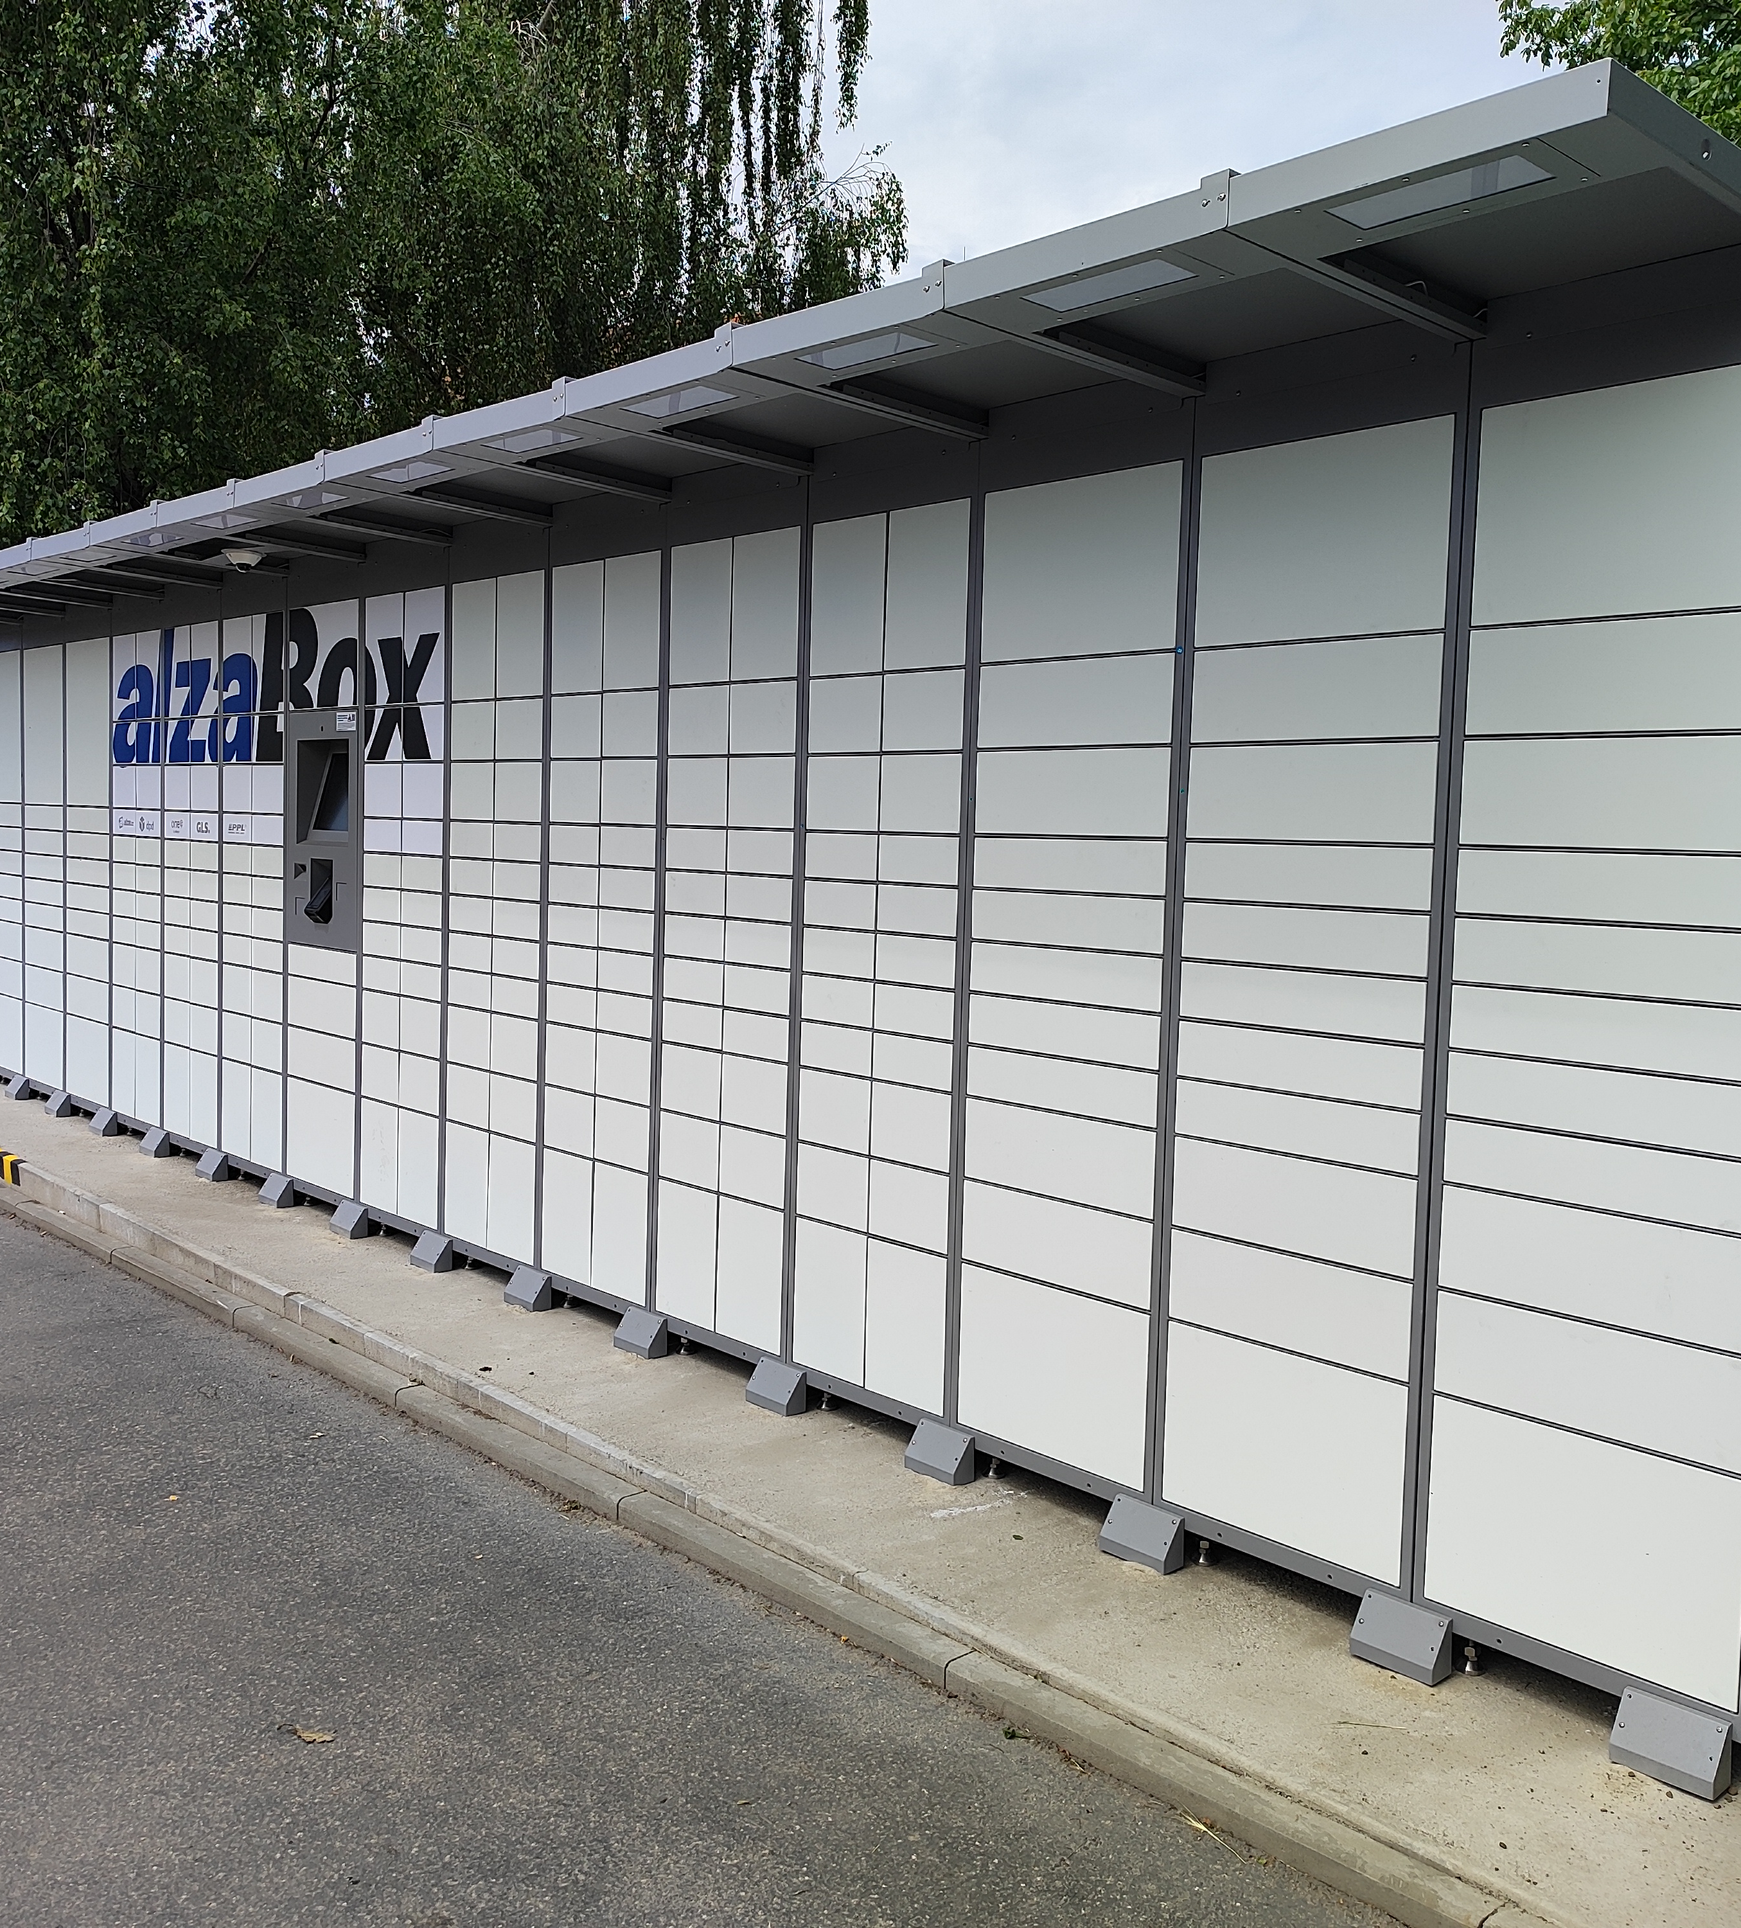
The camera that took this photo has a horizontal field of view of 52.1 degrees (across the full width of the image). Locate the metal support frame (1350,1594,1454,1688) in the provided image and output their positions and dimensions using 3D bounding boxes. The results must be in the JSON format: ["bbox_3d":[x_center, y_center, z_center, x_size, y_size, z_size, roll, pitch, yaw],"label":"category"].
[{"bbox_3d":[0.928,1.171,3.106,0.069,0.100,0.159,-2,6,-42],"label":"metal support frame"}]

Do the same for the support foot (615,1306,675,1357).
[{"bbox_3d":[-0.615,0.996,4.808,0.069,0.100,0.159,-2,6,-42],"label":"support foot"}]

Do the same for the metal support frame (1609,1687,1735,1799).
[{"bbox_3d":[1.245,1.206,2.764,0.069,0.100,0.159,-2,6,-42],"label":"metal support frame"}]

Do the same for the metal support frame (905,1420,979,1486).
[{"bbox_3d":[0.159,1.084,3.954,0.069,0.100,0.159,-2,6,-42],"label":"metal support frame"}]

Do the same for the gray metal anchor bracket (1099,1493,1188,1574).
[{"bbox_3d":[0.543,1.128,3.524,0.069,0.100,0.159,-2,6,-42],"label":"gray metal anchor bracket"}]

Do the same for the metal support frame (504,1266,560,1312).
[{"bbox_3d":[-0.998,0.954,5.222,0.069,0.100,0.159,-2,6,-42],"label":"metal support frame"}]

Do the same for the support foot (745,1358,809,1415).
[{"bbox_3d":[-0.227,1.040,4.382,0.069,0.100,0.159,-2,6,-42],"label":"support foot"}]

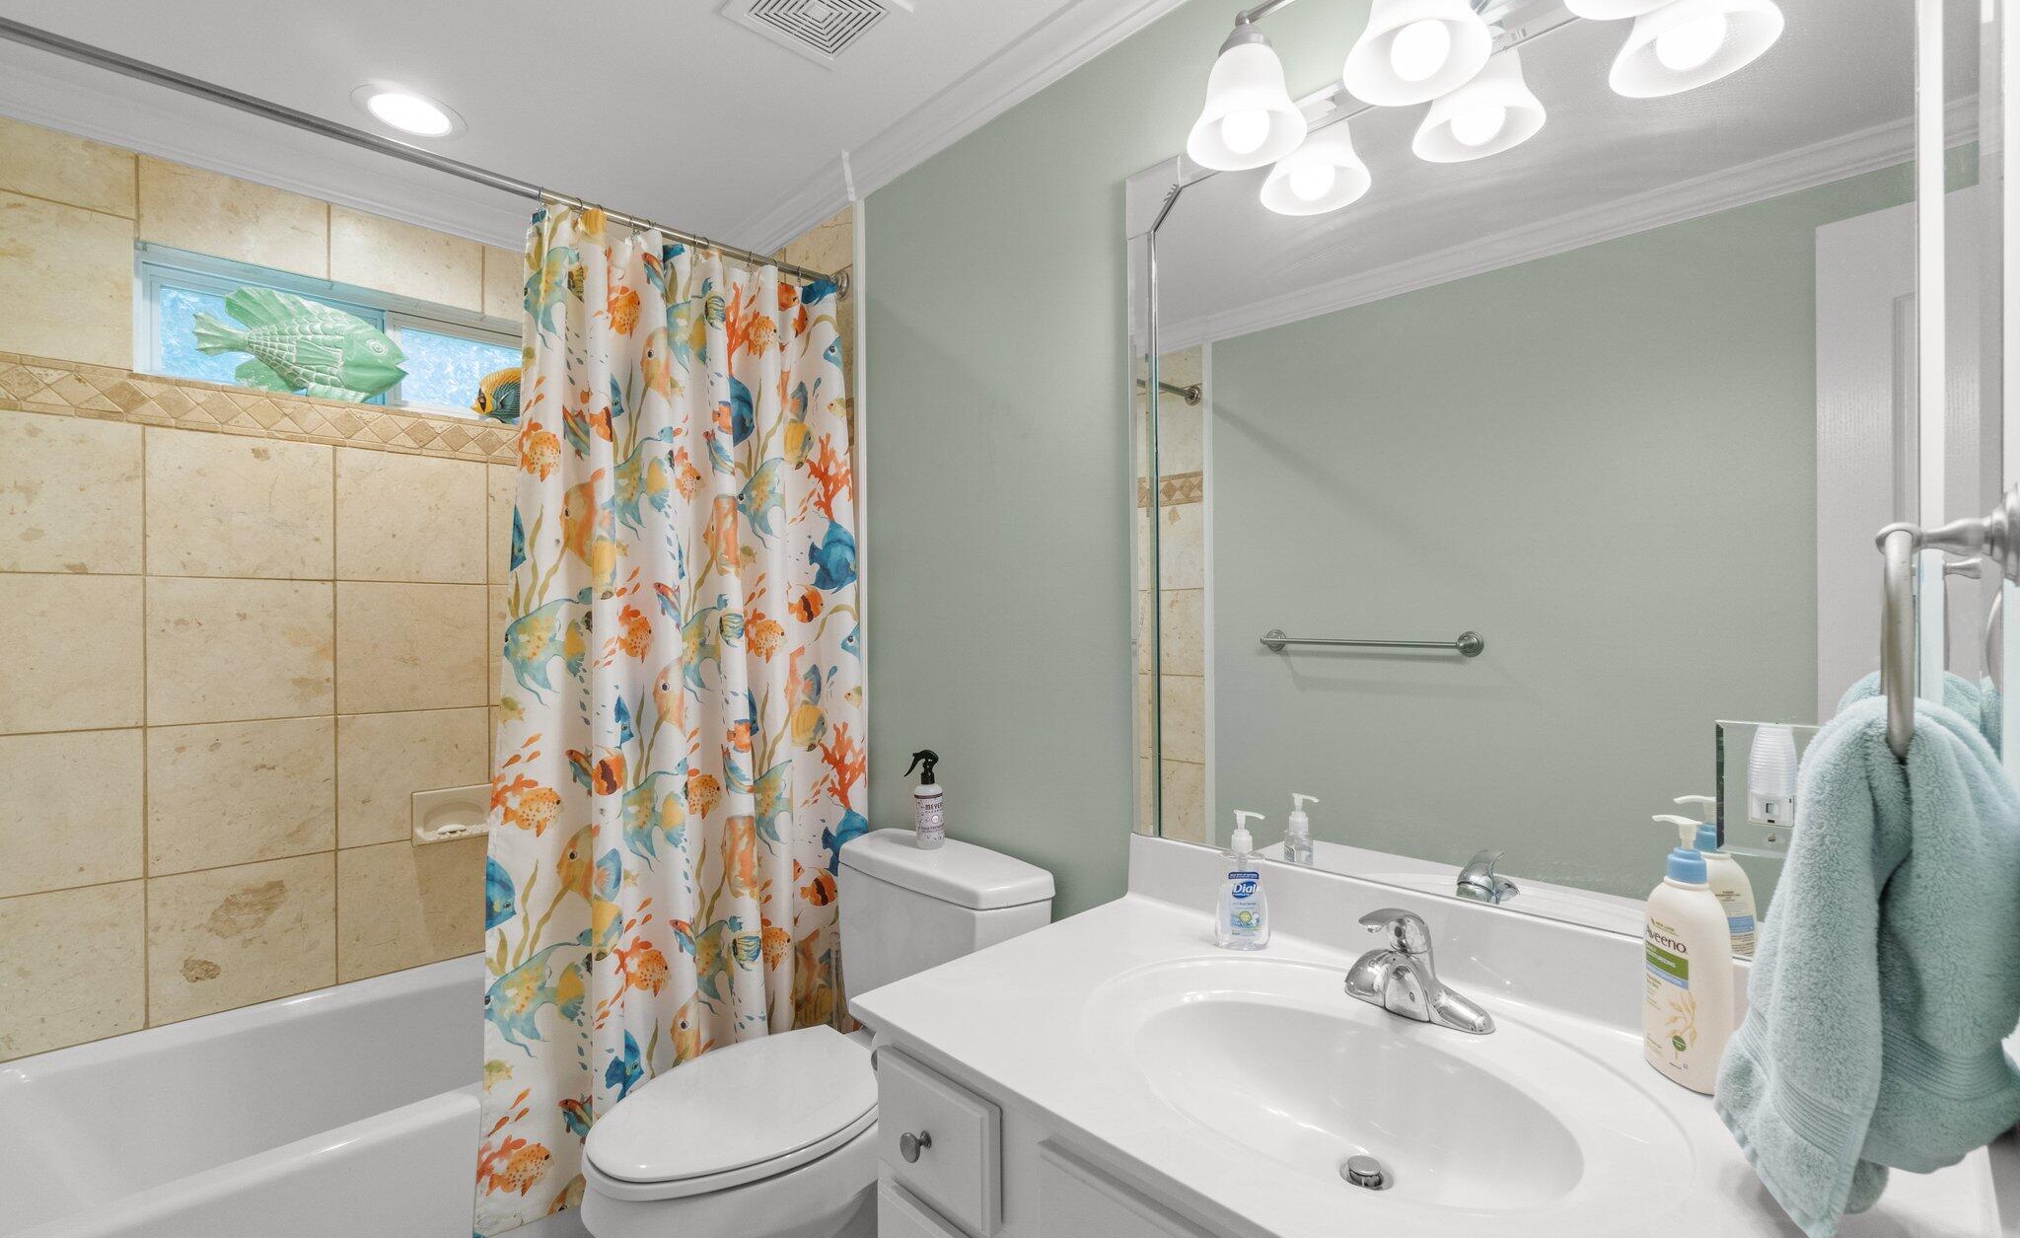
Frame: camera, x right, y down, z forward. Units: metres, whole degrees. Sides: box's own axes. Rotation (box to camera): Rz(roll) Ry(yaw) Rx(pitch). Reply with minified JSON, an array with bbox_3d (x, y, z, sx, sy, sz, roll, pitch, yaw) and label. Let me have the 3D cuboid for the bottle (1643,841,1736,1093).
[{"bbox_3d":[0.653,0.315,0.811,0.058,0.240,0.083,-1,0,2],"label":"bottle"}]

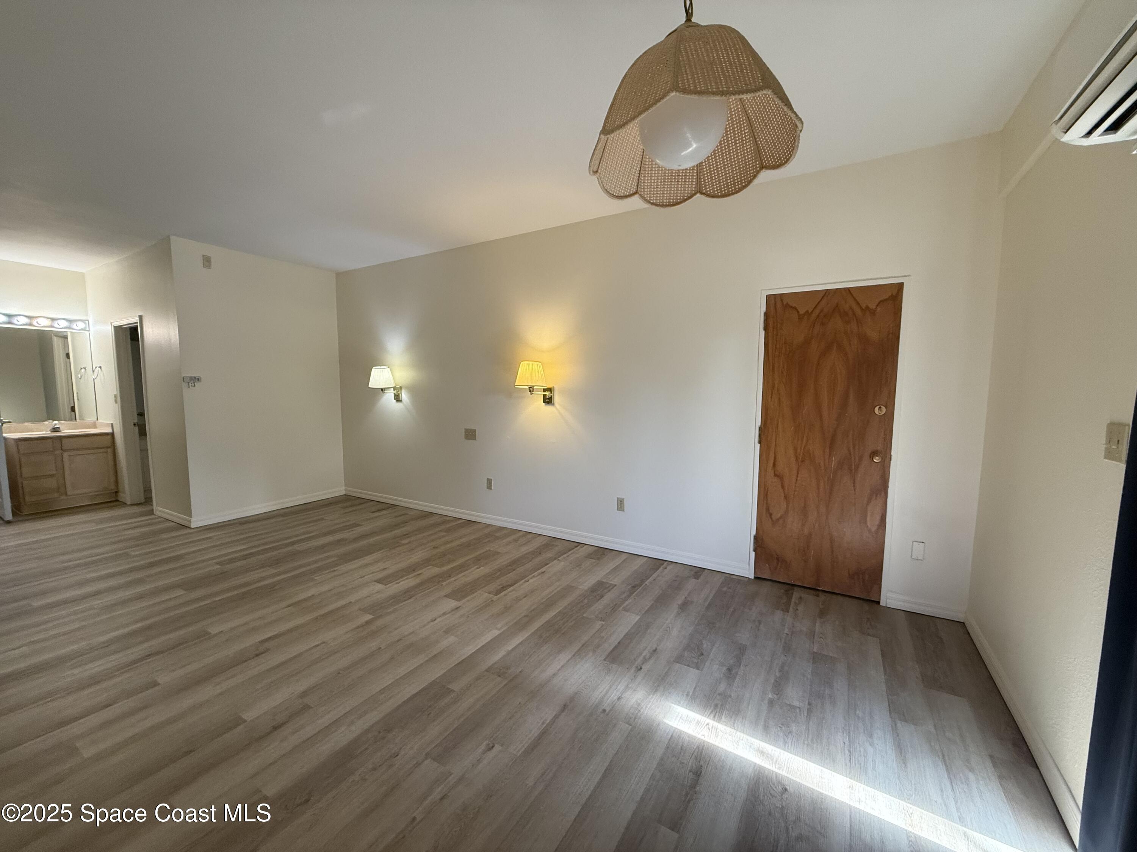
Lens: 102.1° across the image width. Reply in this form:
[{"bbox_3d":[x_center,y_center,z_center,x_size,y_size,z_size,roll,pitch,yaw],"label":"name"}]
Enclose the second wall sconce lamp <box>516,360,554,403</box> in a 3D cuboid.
[{"bbox_3d":[-0.286,-0.373,4.023,0.280,0.375,0.380,3,6,31],"label":"second wall sconce lamp"}]

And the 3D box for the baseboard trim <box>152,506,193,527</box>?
[{"bbox_3d":[-4.056,0.932,4.721,0.850,0.098,0.014,3,6,31],"label":"baseboard trim"}]

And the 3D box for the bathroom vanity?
[{"bbox_3d":[-5.841,0.505,5.316,0.520,0.825,0.755,3,6,31],"label":"bathroom vanity"}]

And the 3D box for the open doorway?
[{"bbox_3d":[-4.759,-0.107,5.112,0.860,2.090,0.120,3,6,31],"label":"open doorway"}]

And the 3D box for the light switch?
[{"bbox_3d":[1.618,0.051,1.357,0.009,0.114,0.113,3,6,31],"label":"light switch"}]

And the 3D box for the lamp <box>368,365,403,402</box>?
[{"bbox_3d":[-2.011,-0.465,5.062,0.280,0.375,0.380,3,6,31],"label":"lamp"}]

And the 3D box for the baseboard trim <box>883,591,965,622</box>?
[{"bbox_3d":[2.215,1.127,2.854,0.395,0.098,0.014,3,6,31],"label":"baseboard trim"}]

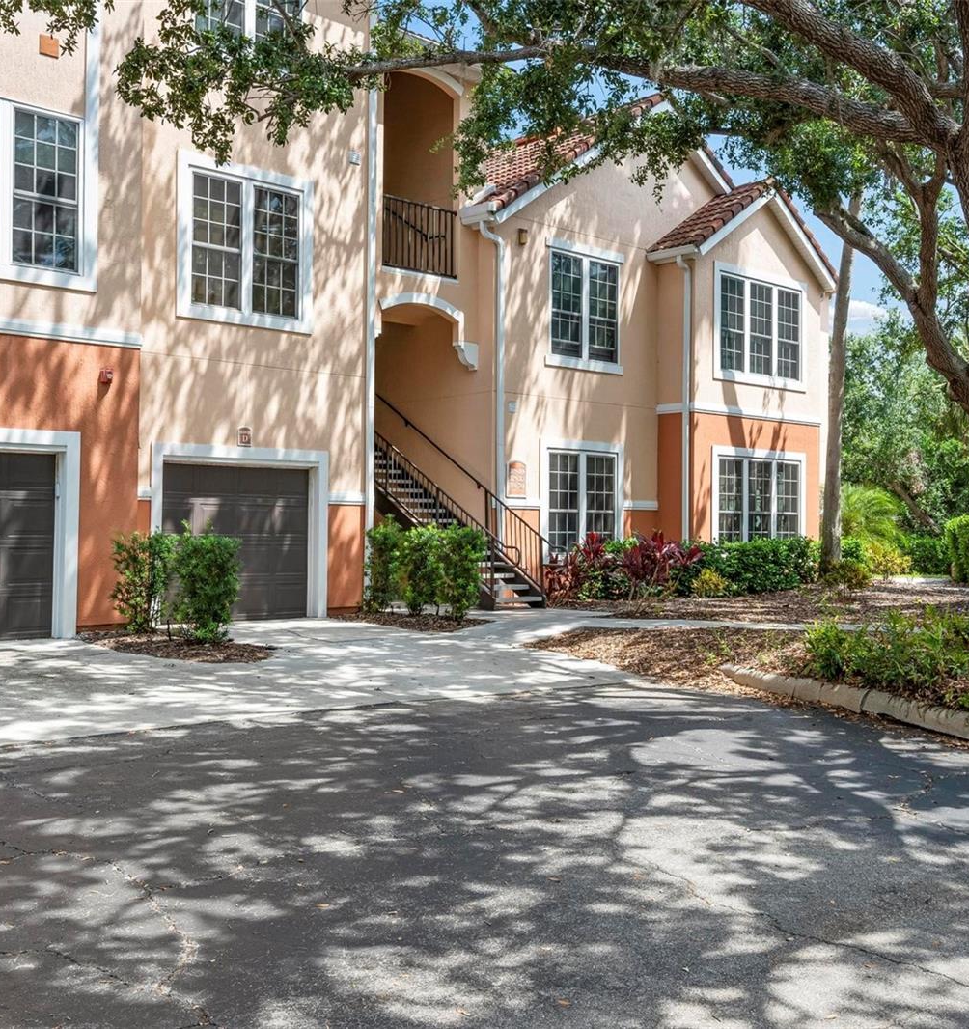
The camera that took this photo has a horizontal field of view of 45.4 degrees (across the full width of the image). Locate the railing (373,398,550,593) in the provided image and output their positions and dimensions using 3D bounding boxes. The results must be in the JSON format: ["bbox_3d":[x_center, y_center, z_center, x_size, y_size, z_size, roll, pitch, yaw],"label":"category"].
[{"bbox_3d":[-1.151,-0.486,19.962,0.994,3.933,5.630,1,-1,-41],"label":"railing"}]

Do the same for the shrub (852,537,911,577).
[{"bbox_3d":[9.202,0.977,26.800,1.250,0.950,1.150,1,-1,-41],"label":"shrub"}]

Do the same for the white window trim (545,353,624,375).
[{"bbox_3d":[1.801,-2.627,20.499,1.992,0.175,0.100,1,-1,-41],"label":"white window trim"}]

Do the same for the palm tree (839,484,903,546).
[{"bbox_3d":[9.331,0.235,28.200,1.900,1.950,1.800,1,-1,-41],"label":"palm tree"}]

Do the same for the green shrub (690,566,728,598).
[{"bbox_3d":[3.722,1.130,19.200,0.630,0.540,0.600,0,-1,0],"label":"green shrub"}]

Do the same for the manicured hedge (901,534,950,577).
[{"bbox_3d":[10.618,0.984,27.800,1.100,1.000,1.050,1,-1,-41],"label":"manicured hedge"}]

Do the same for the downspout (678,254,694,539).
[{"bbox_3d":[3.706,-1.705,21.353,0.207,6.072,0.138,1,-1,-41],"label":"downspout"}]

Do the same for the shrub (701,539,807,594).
[{"bbox_3d":[5.079,0.909,21.320,2.553,0.952,0.994,1,-1,-41],"label":"shrub"}]

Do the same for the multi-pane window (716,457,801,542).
[{"bbox_3d":[5.418,-0.149,22.750,2.732,1.856,0.110,1,-1,-41],"label":"multi-pane window"}]

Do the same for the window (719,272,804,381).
[{"bbox_3d":[5.455,-3.636,22.786,2.719,1.877,0.110,1,-1,-41],"label":"window"}]

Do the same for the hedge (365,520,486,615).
[{"bbox_3d":[-0.791,0.734,15.500,0.800,1.230,1.700,1,-1,-40],"label":"hedge"}]

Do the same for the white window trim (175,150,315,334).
[{"bbox_3d":[-3.283,-3.713,16.081,2.123,2.218,0.100,1,-1,-41],"label":"white window trim"}]

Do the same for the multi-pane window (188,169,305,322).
[{"bbox_3d":[-3.133,-3.540,15.365,1.700,1.750,0.120,1,-1,-40],"label":"multi-pane window"}]

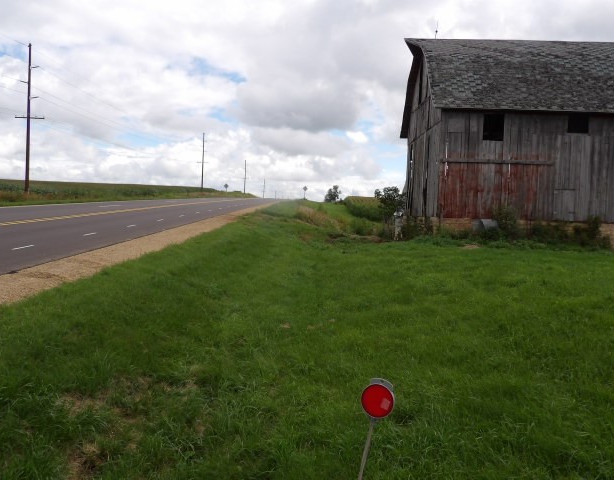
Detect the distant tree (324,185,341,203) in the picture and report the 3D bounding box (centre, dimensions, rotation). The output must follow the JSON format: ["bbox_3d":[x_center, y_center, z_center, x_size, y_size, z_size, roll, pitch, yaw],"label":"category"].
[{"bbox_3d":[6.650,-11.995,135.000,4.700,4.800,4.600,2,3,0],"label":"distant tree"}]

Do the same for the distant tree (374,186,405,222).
[{"bbox_3d":[6.734,-2.758,42.000,2.700,3.200,2.600,2,3,0],"label":"distant tree"}]

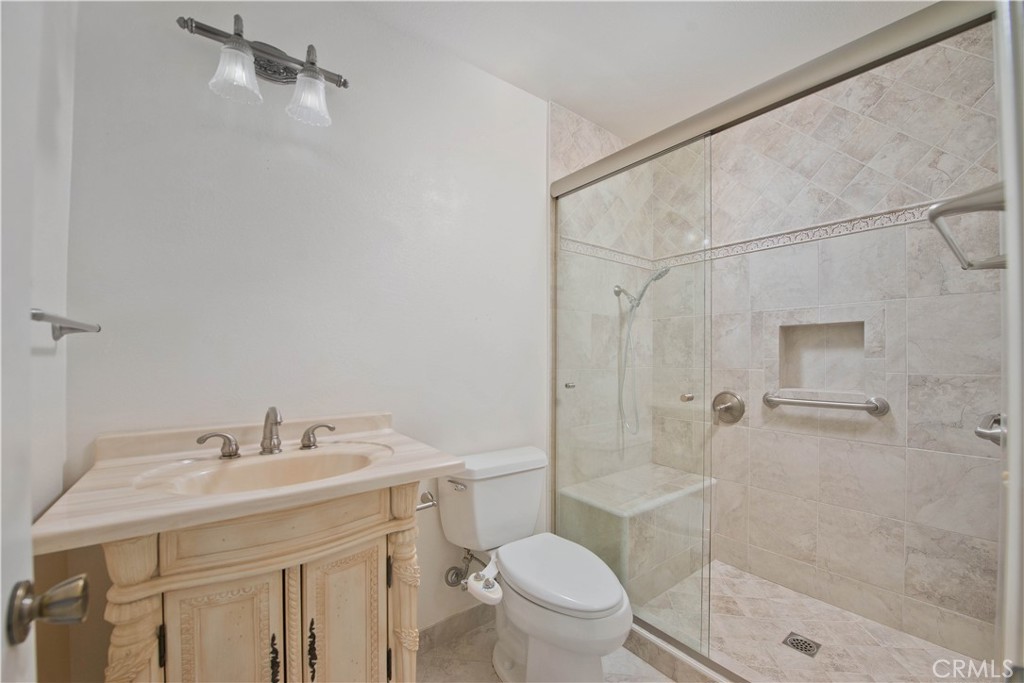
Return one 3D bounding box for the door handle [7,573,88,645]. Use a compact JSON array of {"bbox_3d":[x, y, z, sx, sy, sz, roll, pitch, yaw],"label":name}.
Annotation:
[{"bbox_3d":[-0.511,0.289,0.443,0.057,0.067,0.067,1,-1,-41],"label":"door handle"}]

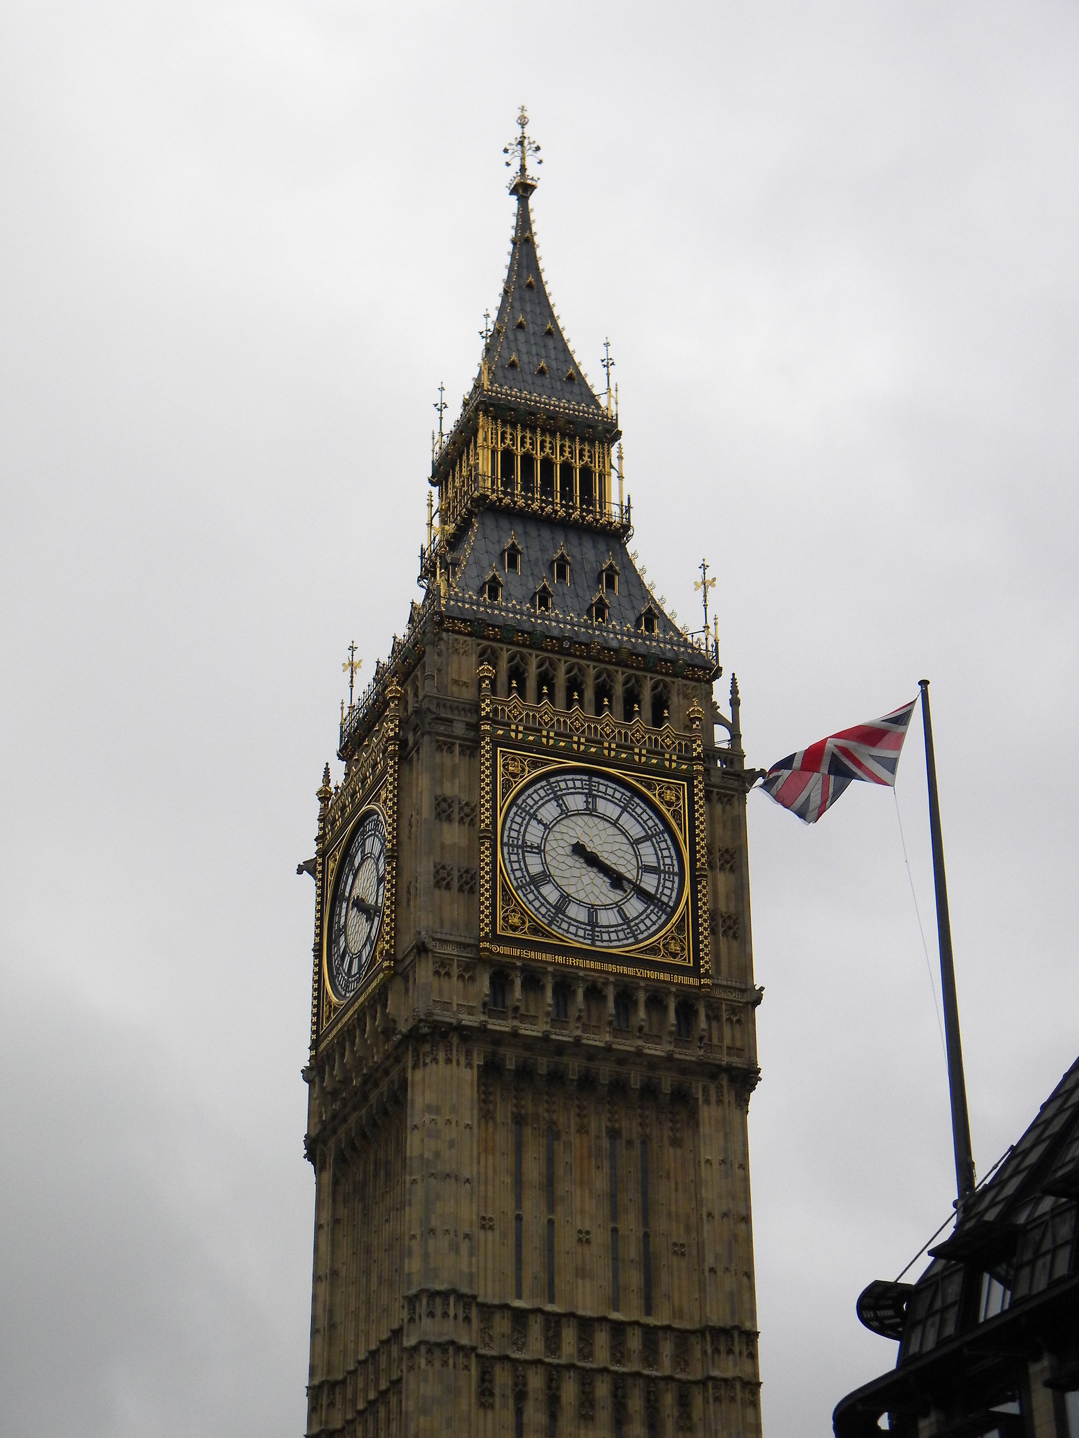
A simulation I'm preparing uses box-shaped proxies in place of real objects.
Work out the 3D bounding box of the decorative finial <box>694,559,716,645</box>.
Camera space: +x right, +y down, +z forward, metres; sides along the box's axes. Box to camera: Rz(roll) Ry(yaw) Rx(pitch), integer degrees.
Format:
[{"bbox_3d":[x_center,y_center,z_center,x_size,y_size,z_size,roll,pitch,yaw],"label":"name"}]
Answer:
[{"bbox_3d":[6.548,-4.867,109.972,0.880,3.563,0.880,11,-31,-19],"label":"decorative finial"}]

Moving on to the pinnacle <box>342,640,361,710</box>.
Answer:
[{"bbox_3d":[-7.733,-1.797,115.302,0.850,3.488,0.850,11,-31,-19],"label":"pinnacle"}]

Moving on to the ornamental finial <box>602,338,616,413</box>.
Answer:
[{"bbox_3d":[2.906,-14.471,117.185,0.620,3.877,0.620,11,-31,-19],"label":"ornamental finial"}]

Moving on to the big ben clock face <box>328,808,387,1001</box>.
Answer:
[{"bbox_3d":[-6.771,6.923,103.966,0.400,7.200,7.200,11,-31,-19],"label":"big ben clock face"}]

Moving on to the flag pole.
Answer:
[{"bbox_3d":[7.738,4.015,53.317,0.300,11.068,0.300,11,-31,-19],"label":"flag pole"}]

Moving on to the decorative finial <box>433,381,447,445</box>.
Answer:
[{"bbox_3d":[-4.226,-13.036,119.902,0.620,3.615,0.620,11,-31,-19],"label":"decorative finial"}]

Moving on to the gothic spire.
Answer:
[{"bbox_3d":[-0.699,-19.794,121.967,5.250,18.420,5.250,11,-31,-19],"label":"gothic spire"}]

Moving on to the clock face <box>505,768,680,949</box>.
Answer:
[{"bbox_3d":[1.968,5.024,100.715,7.200,7.200,0.400,11,-31,-19],"label":"clock face"}]

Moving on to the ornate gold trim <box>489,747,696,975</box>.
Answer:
[{"bbox_3d":[2.011,5.152,100.522,8.025,8.363,0.500,11,-31,-19],"label":"ornate gold trim"}]

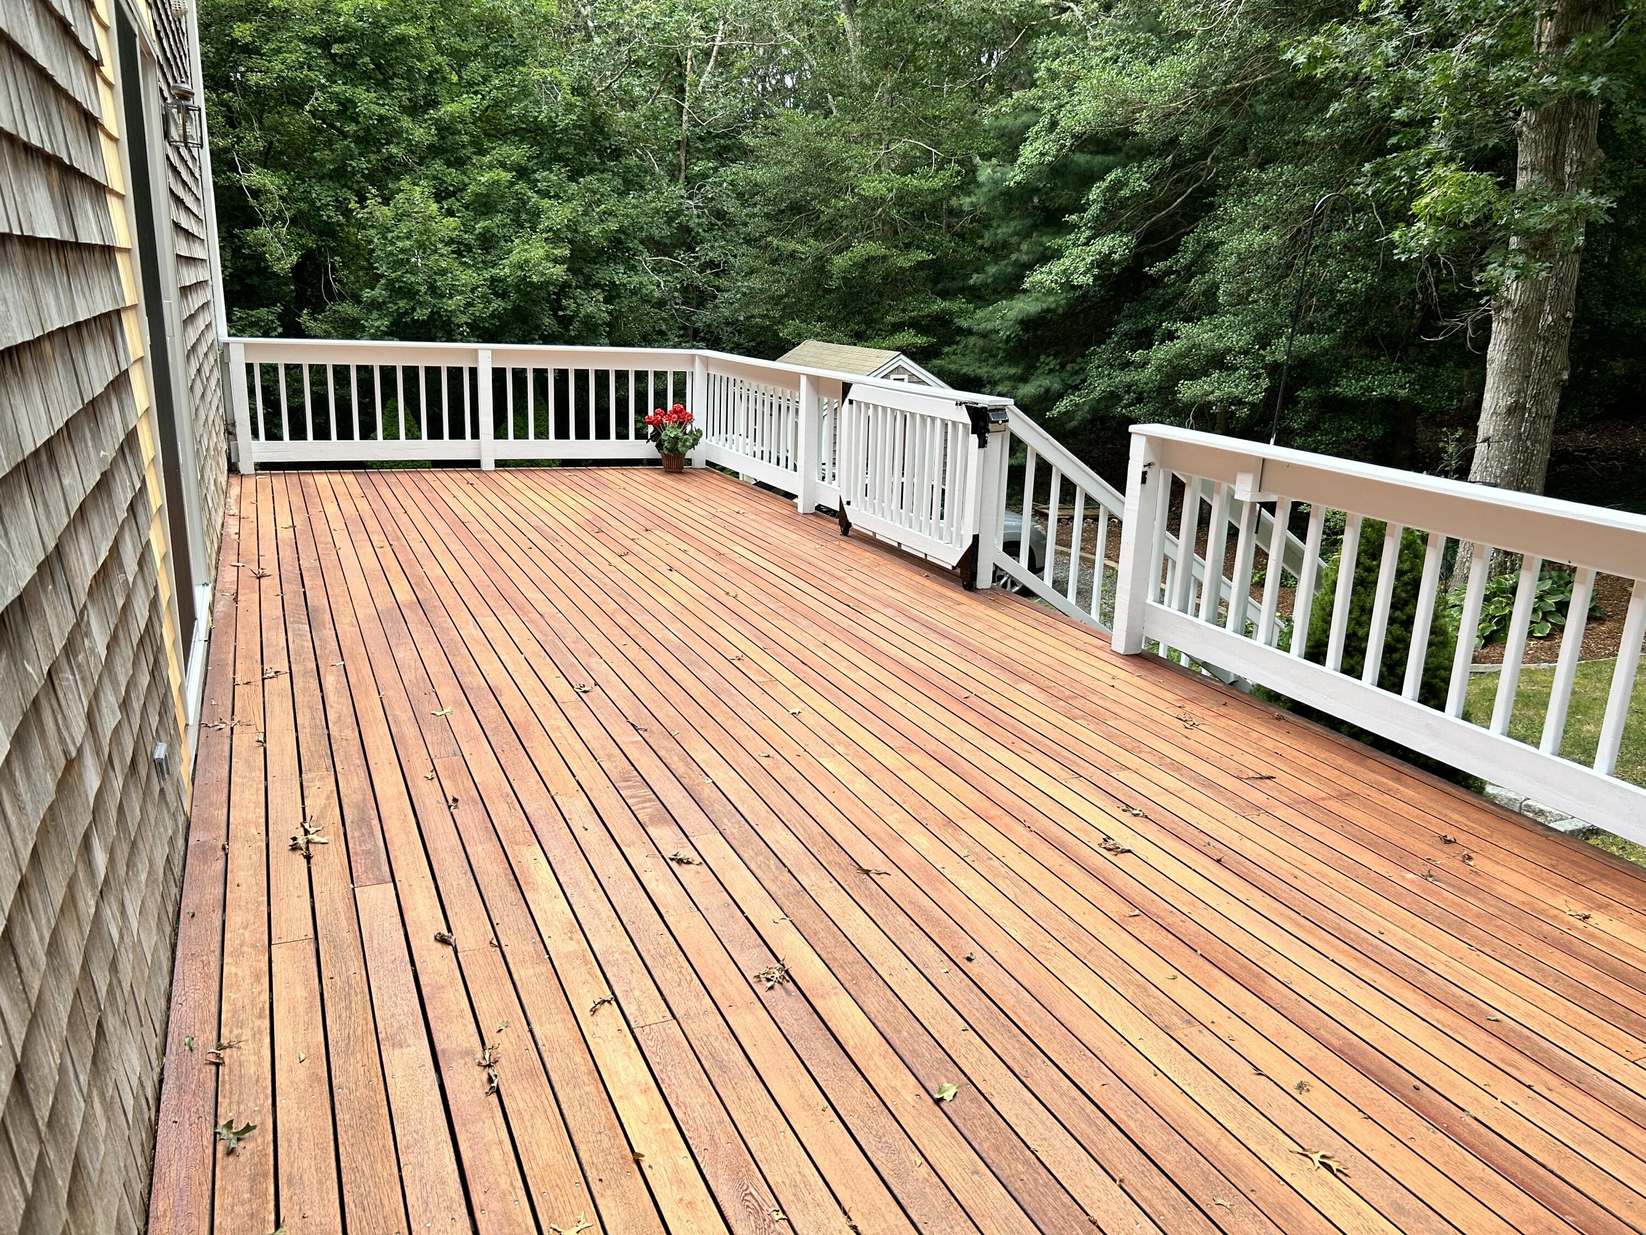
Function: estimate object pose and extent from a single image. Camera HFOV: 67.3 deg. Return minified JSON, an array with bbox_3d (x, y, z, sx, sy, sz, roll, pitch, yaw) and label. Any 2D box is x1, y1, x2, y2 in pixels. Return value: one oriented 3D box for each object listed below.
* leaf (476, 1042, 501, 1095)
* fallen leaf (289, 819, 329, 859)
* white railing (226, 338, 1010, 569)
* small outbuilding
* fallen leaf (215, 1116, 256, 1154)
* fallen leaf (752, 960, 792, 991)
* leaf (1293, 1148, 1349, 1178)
[{"bbox_3d":[-0.634,0.847,2.337,0.040,0.022,0.152,-2,15,-17],"label":"leaf"},{"bbox_3d":[-1.338,0.575,3.222,0.139,0.036,0.100,13,18,35],"label":"fallen leaf"},{"bbox_3d":[-1.587,-1.059,7.587,3.750,0.957,4.500,-4,16,-24],"label":"white railing"},{"bbox_3d":[0.423,-3.293,21.716,2.700,2.900,3.500,-4,16,-24],"label":"small outbuilding"},{"bbox_3d":[-1.014,0.884,2.118,0.065,0.027,0.050,9,16,22],"label":"fallen leaf"},{"bbox_3d":[-0.101,0.773,2.689,0.052,0.033,0.096,14,19,38],"label":"fallen leaf"},{"bbox_3d":[0.878,0.957,2.183,0.093,0.022,0.034,9,16,24],"label":"leaf"}]

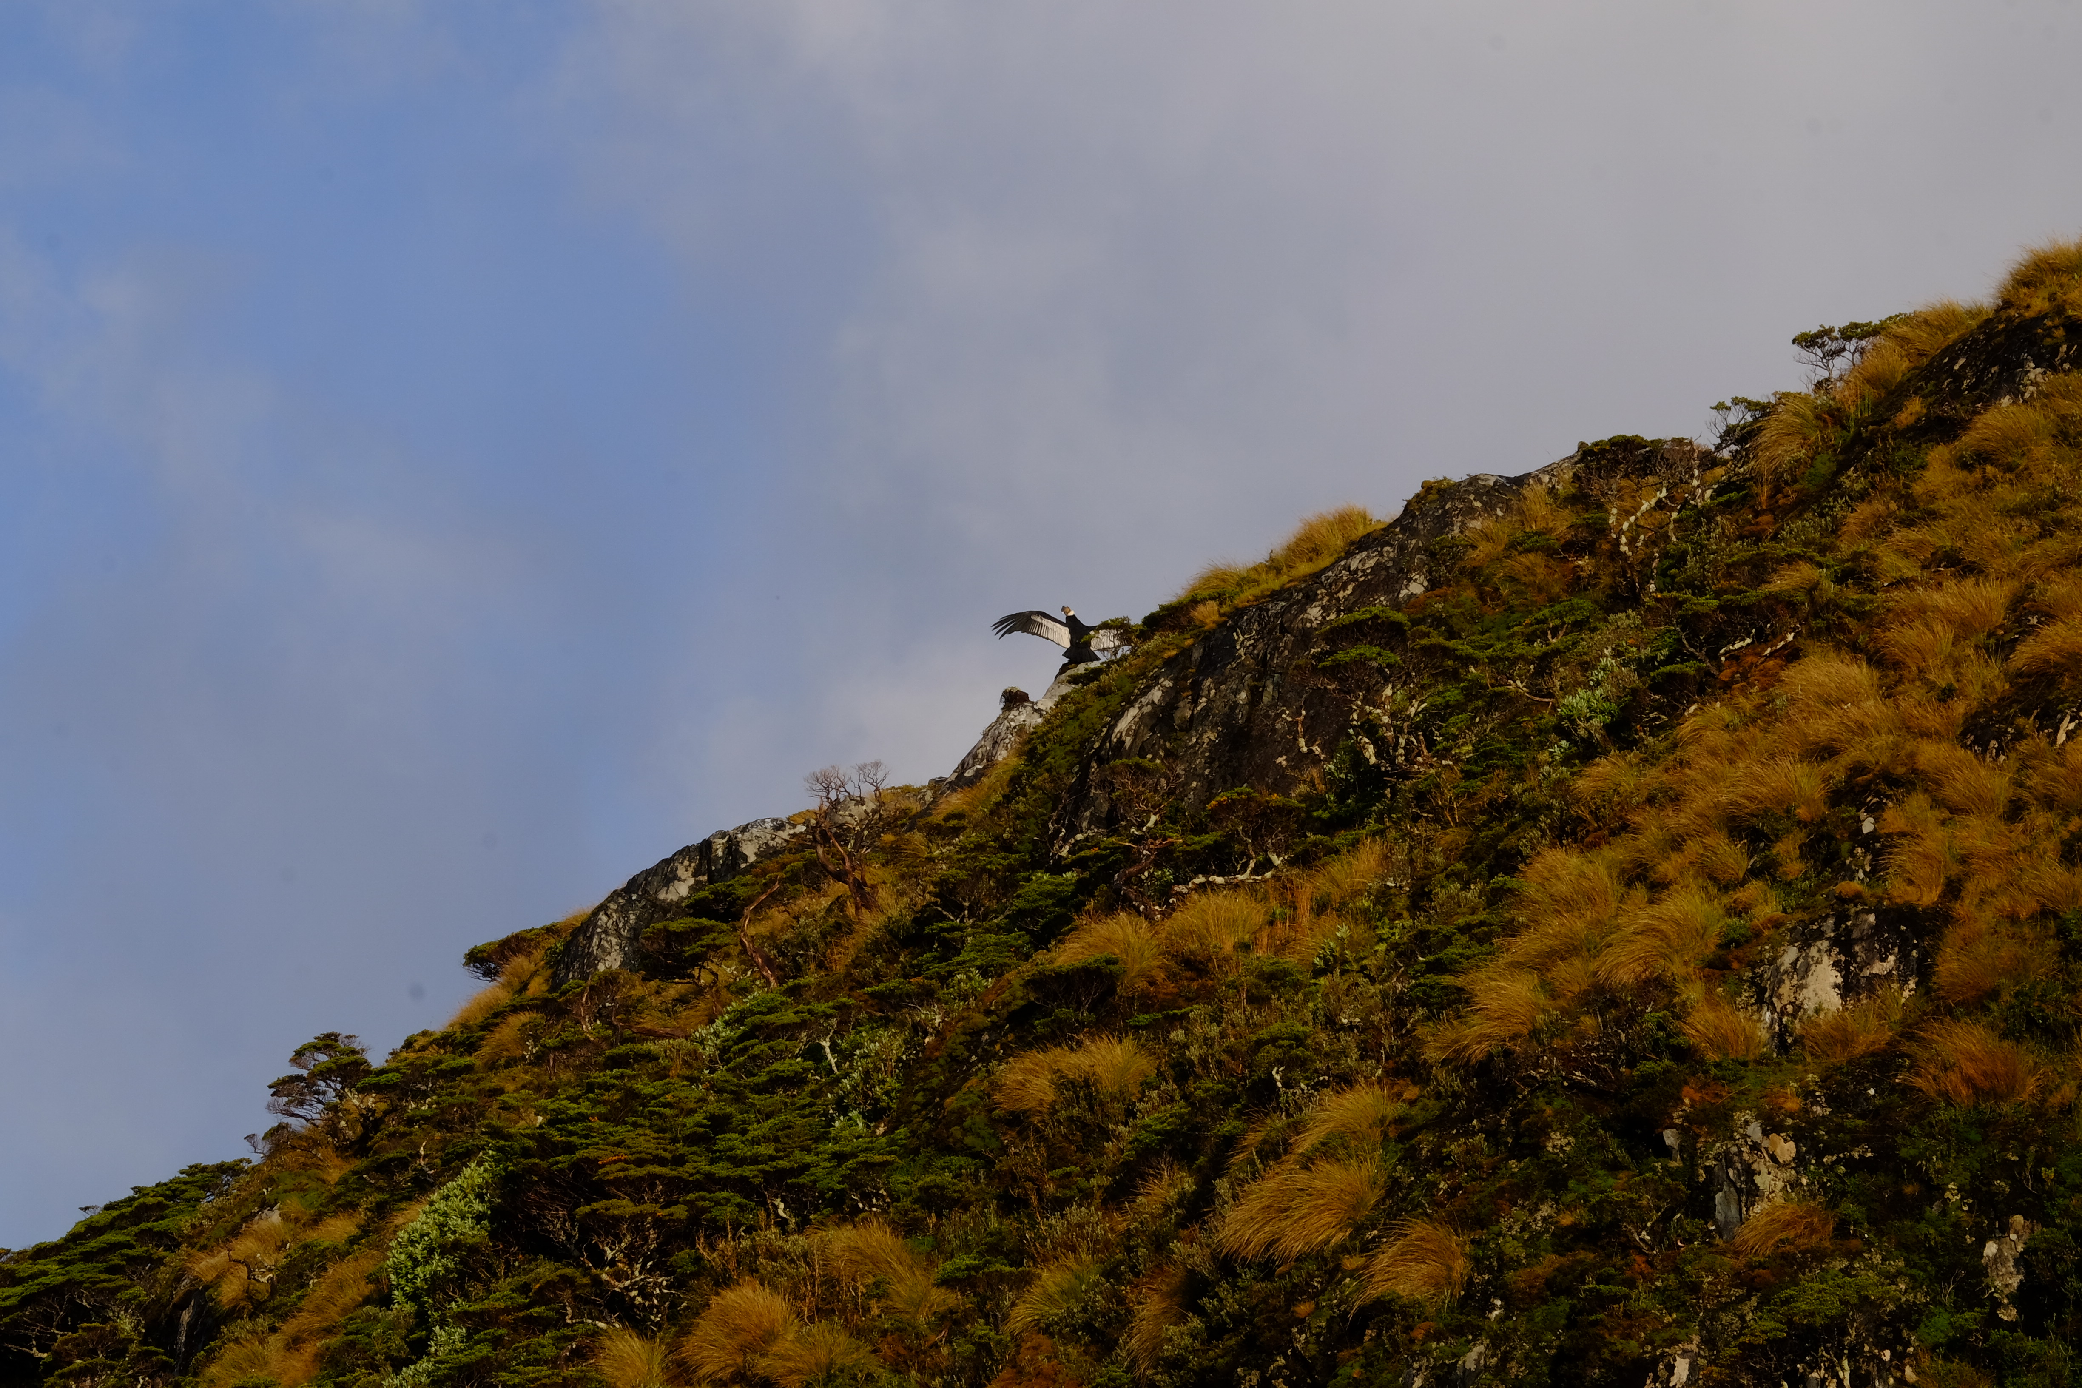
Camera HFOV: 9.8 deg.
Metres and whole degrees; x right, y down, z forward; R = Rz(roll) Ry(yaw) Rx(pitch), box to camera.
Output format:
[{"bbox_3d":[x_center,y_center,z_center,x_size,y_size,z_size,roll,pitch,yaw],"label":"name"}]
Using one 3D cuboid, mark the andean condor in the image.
[{"bbox_3d":[0.460,-0.895,185.500,2.400,0.870,0.800,3,-12,-14],"label":"andean condor"}]

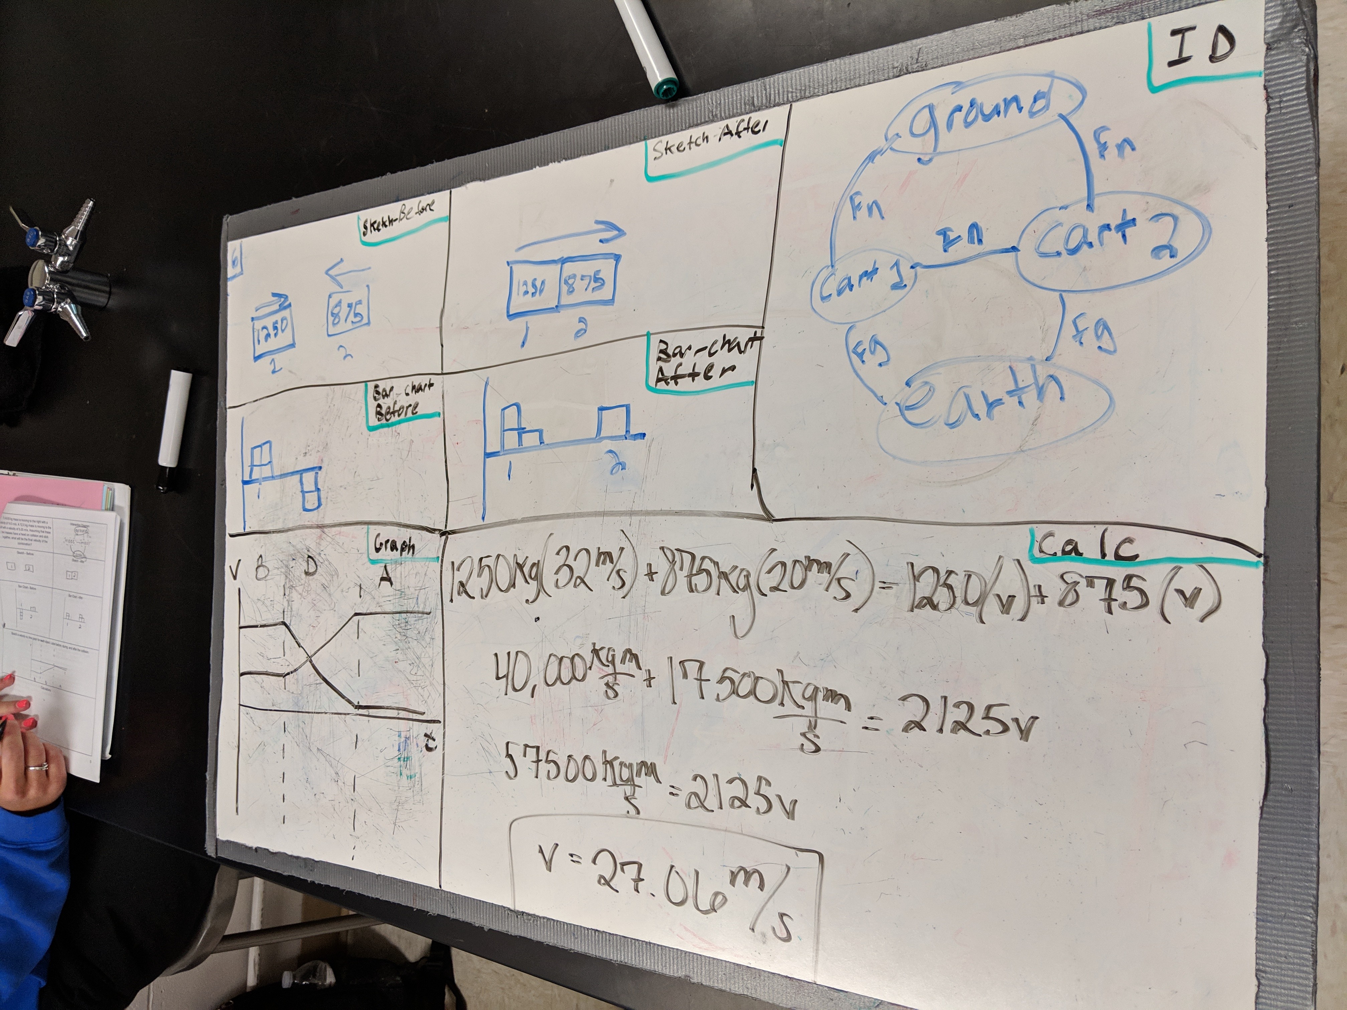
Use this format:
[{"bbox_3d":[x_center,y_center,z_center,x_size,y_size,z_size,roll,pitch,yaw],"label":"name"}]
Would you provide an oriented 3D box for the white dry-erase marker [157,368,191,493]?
[{"bbox_3d":[-0.497,-0.074,1.045,0.018,0.018,0.122,13,95,32],"label":"white dry-erase marker"}]

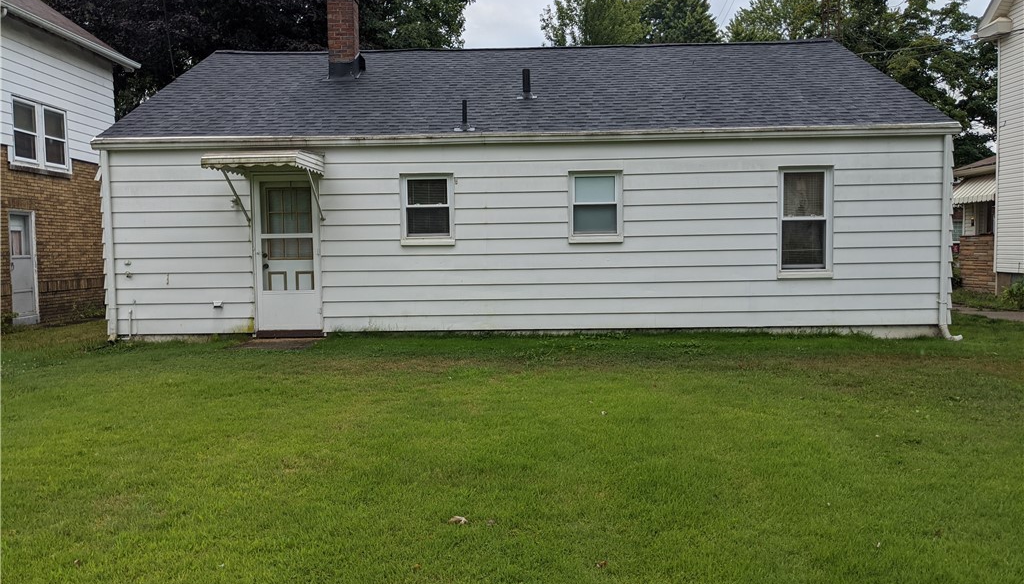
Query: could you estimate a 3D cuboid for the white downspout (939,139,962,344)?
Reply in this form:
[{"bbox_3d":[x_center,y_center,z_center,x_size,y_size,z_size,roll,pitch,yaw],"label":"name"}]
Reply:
[{"bbox_3d":[5.680,-0.684,10.294,0.304,2.636,0.120,-1,4,2],"label":"white downspout"}]

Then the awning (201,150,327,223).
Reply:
[{"bbox_3d":[-2.997,-1.322,9.860,1.080,0.860,1.380,-1,4,2],"label":"awning"}]

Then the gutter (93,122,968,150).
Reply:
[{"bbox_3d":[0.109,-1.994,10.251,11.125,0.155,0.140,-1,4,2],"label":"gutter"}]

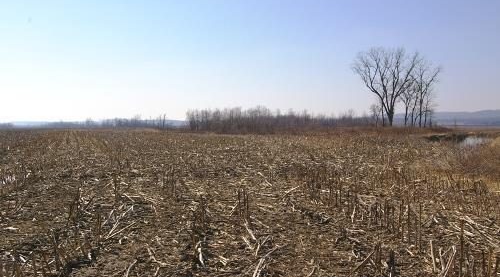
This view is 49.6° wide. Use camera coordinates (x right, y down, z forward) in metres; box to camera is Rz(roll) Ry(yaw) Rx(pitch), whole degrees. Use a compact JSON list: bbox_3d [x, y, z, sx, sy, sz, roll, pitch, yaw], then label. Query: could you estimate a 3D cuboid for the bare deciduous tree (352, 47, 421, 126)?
[{"bbox_3d":[28.989,-10.937,115.000,14.300,17.000,13.300,0,1,0],"label":"bare deciduous tree"}]

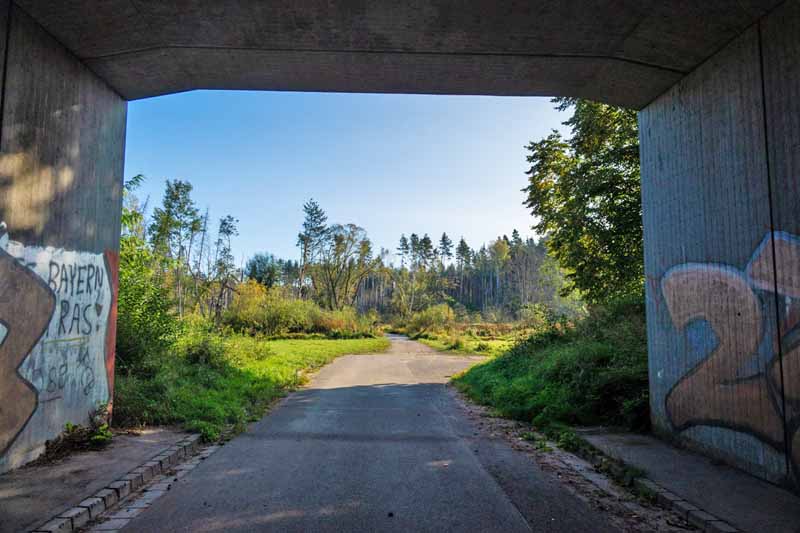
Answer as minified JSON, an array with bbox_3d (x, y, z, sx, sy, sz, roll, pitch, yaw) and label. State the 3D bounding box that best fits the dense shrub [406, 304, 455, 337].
[{"bbox_3d":[2.718,4.685,46.000,4.150,2.750,3.700,0,-5,0],"label":"dense shrub"}]

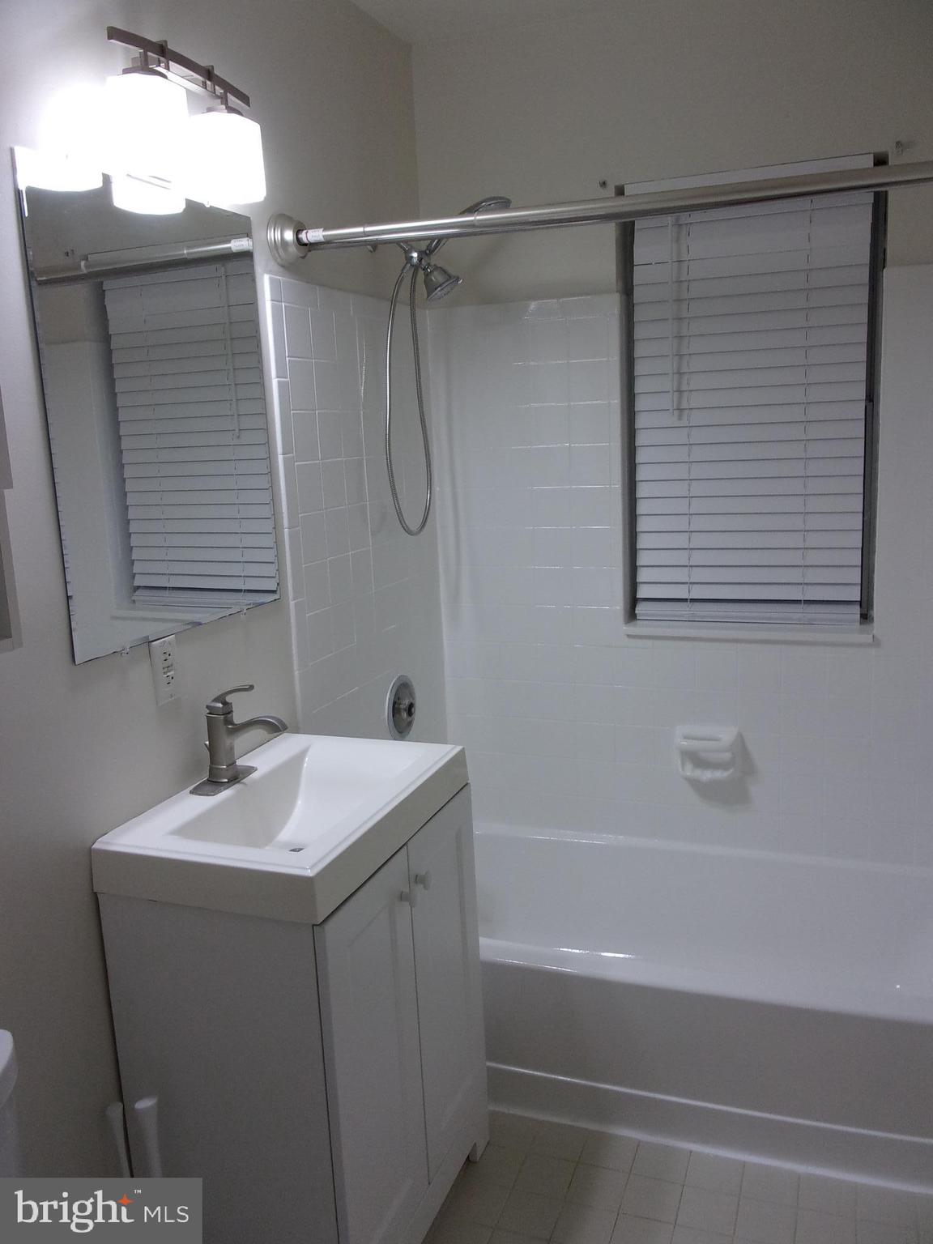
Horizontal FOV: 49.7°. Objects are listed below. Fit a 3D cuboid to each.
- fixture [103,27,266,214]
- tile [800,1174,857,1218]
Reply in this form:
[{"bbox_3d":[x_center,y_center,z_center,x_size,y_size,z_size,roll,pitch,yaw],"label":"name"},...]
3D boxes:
[{"bbox_3d":[-0.474,-0.804,1.633,0.141,0.210,0.378,1,11,20],"label":"fixture"},{"bbox_3d":[0.709,1.126,1.973,0.107,0.010,0.107,1,11,20],"label":"tile"}]

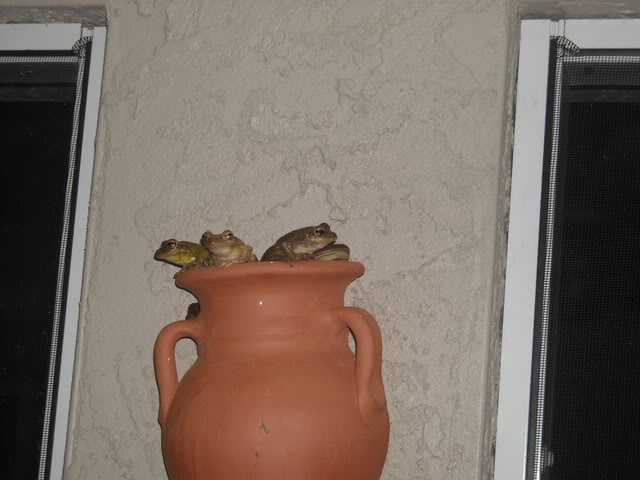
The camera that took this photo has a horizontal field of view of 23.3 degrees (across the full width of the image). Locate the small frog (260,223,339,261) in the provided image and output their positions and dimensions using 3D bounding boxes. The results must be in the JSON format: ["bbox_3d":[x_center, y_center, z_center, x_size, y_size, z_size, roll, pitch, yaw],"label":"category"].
[{"bbox_3d":[-0.010,0.002,0.785,0.037,0.021,0.019,1,-11,19],"label":"small frog"}]

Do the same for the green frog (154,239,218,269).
[{"bbox_3d":[-0.067,0.008,0.805,0.037,0.017,0.018,6,-10,-7],"label":"green frog"}]

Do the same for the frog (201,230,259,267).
[{"bbox_3d":[-0.045,0.005,0.790,0.019,0.019,0.028,-3,-13,36],"label":"frog"}]

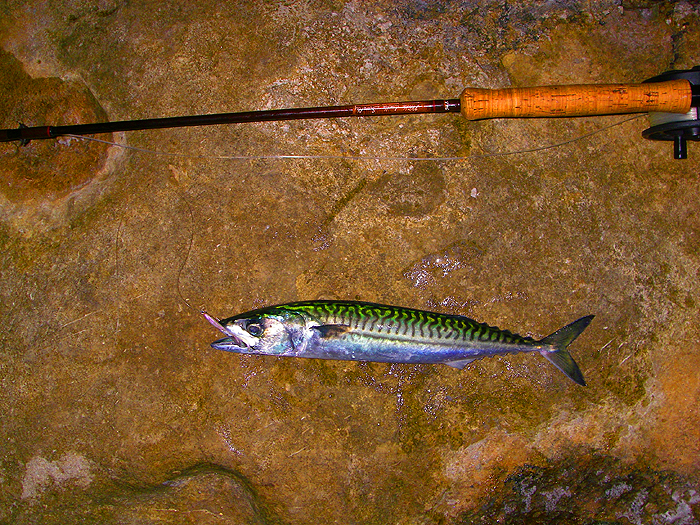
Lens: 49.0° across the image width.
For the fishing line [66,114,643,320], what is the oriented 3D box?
[{"bbox_3d":[0.004,-0.038,0.690,0.510,0.035,0.183,0,87,0],"label":"fishing line"}]

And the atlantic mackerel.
[{"bbox_3d":[0.047,0.073,0.690,0.345,0.042,0.077,1,87,0],"label":"atlantic mackerel"}]

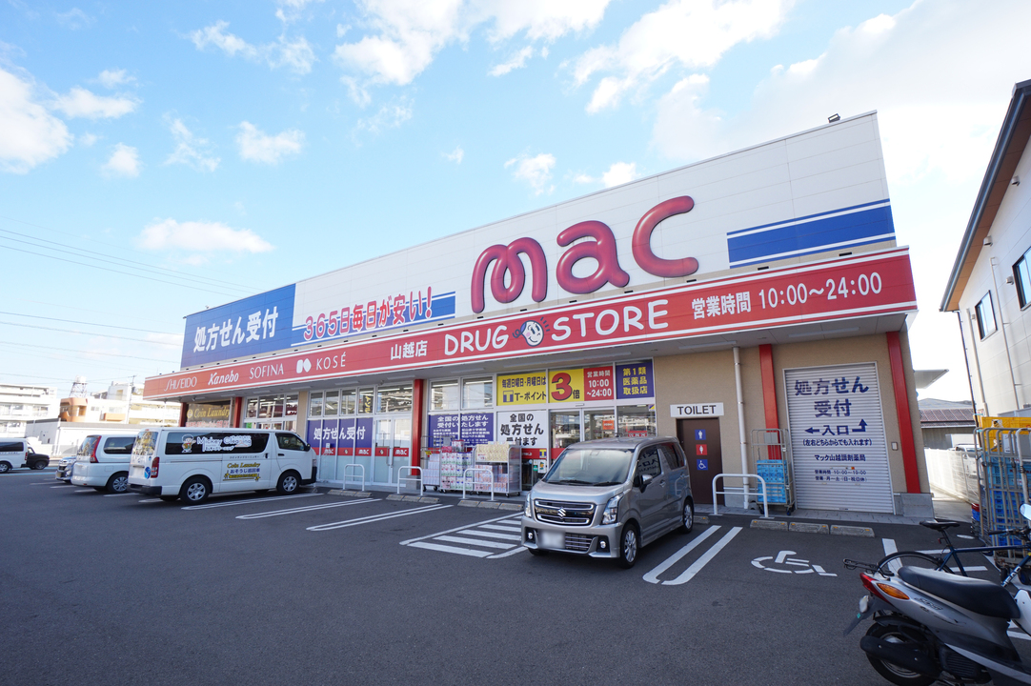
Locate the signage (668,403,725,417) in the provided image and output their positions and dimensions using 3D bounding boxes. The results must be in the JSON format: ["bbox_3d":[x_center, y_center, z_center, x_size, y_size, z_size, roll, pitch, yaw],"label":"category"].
[{"bbox_3d":[4.568,1.705,11.539,1.267,0.313,0.060,-8,-14,30],"label":"signage"}]

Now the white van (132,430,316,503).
[{"bbox_3d":[-8.534,3.665,13.967,1.695,1.980,4.695,-9,-15,35],"label":"white van"}]

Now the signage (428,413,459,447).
[{"bbox_3d":[-2.445,3.015,15.646,1.315,1.135,0.050,-8,-14,30],"label":"signage"}]

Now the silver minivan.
[{"bbox_3d":[1.545,2.368,7.332,1.475,1.650,3.395,-9,-15,35],"label":"silver minivan"}]

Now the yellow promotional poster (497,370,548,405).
[{"bbox_3d":[0.189,1.463,14.346,1.789,0.957,0.050,-8,-14,30],"label":"yellow promotional poster"}]

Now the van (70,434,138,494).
[{"bbox_3d":[-12.782,4.338,16.721,1.695,1.850,4.680,-8,-15,32],"label":"van"}]

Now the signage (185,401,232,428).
[{"bbox_3d":[-16.144,3.757,23.991,4.625,1.432,0.050,-8,-14,30],"label":"signage"}]

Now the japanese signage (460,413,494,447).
[{"bbox_3d":[-1.264,2.864,14.945,1.322,1.115,0.050,-8,-14,30],"label":"japanese signage"}]

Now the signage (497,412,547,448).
[{"bbox_3d":[0.192,2.673,14.083,1.758,1.115,0.050,-8,-14,30],"label":"signage"}]

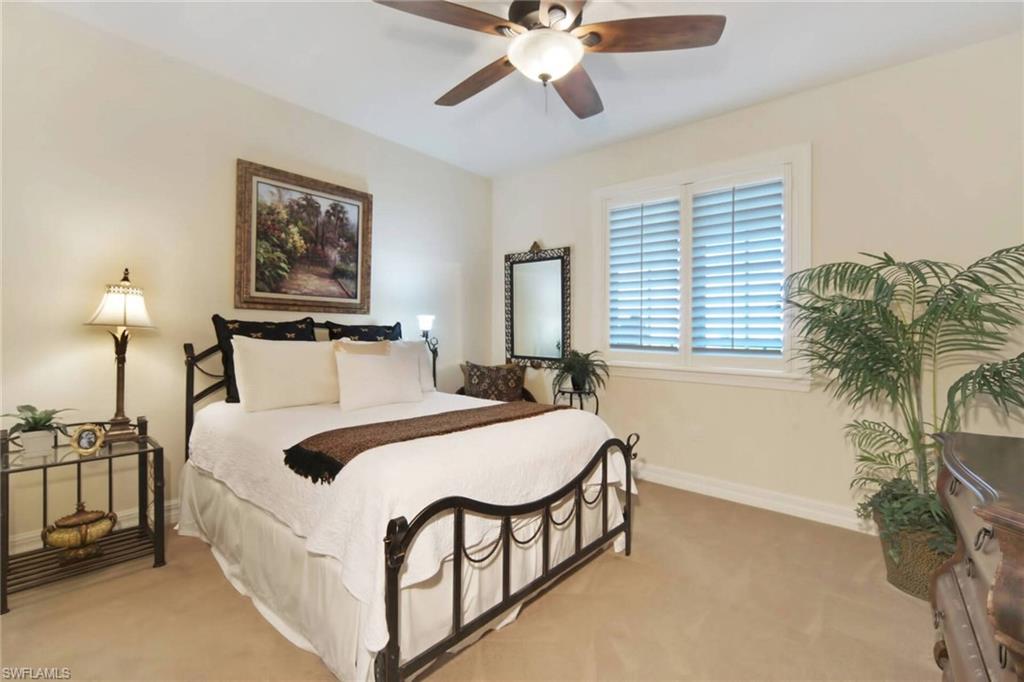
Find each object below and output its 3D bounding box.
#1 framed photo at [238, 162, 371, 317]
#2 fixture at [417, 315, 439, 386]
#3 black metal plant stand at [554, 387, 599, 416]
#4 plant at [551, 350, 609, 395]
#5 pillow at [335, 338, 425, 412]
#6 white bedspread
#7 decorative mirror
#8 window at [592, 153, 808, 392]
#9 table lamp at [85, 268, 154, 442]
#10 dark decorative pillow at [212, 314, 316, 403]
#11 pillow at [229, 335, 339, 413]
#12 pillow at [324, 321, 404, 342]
[{"bbox_3d":[-1.464,-0.706,3.367,0.050,0.976,1.000,5,4,41],"label":"framed photo"},{"bbox_3d":[-0.764,0.086,4.112,0.180,0.610,0.180,2,1,42],"label":"fixture"},{"bbox_3d":[0.538,0.773,3.816,0.390,0.729,0.390,2,2,41],"label":"black metal plant stand"},{"bbox_3d":[0.585,0.252,3.827,0.450,0.370,0.420,1,1,0],"label":"plant"},{"bbox_3d":[-0.870,0.234,3.006,0.160,0.420,0.600,-27,-17,39],"label":"pillow"},{"bbox_3d":[-0.643,0.645,2.691,2.148,0.507,1.735,2,1,42],"label":"white bedspread"},{"bbox_3d":[0.219,-0.362,4.467,0.790,1.235,0.040,2,2,41],"label":"decorative mirror"},{"bbox_3d":[1.347,-0.499,3.502,1.581,1.605,0.100,2,2,41],"label":"window"},{"bbox_3d":[-2.096,0.068,2.431,0.360,0.926,0.360,2,2,41],"label":"table lamp"},{"bbox_3d":[-1.633,0.117,3.086,0.170,0.550,0.640,-14,-9,41],"label":"dark decorative pillow"},{"bbox_3d":[-1.329,0.186,2.829,0.180,0.460,0.670,-21,-13,39],"label":"pillow"},{"bbox_3d":[-1.051,0.125,3.372,0.160,0.500,0.620,-15,-9,40],"label":"pillow"}]

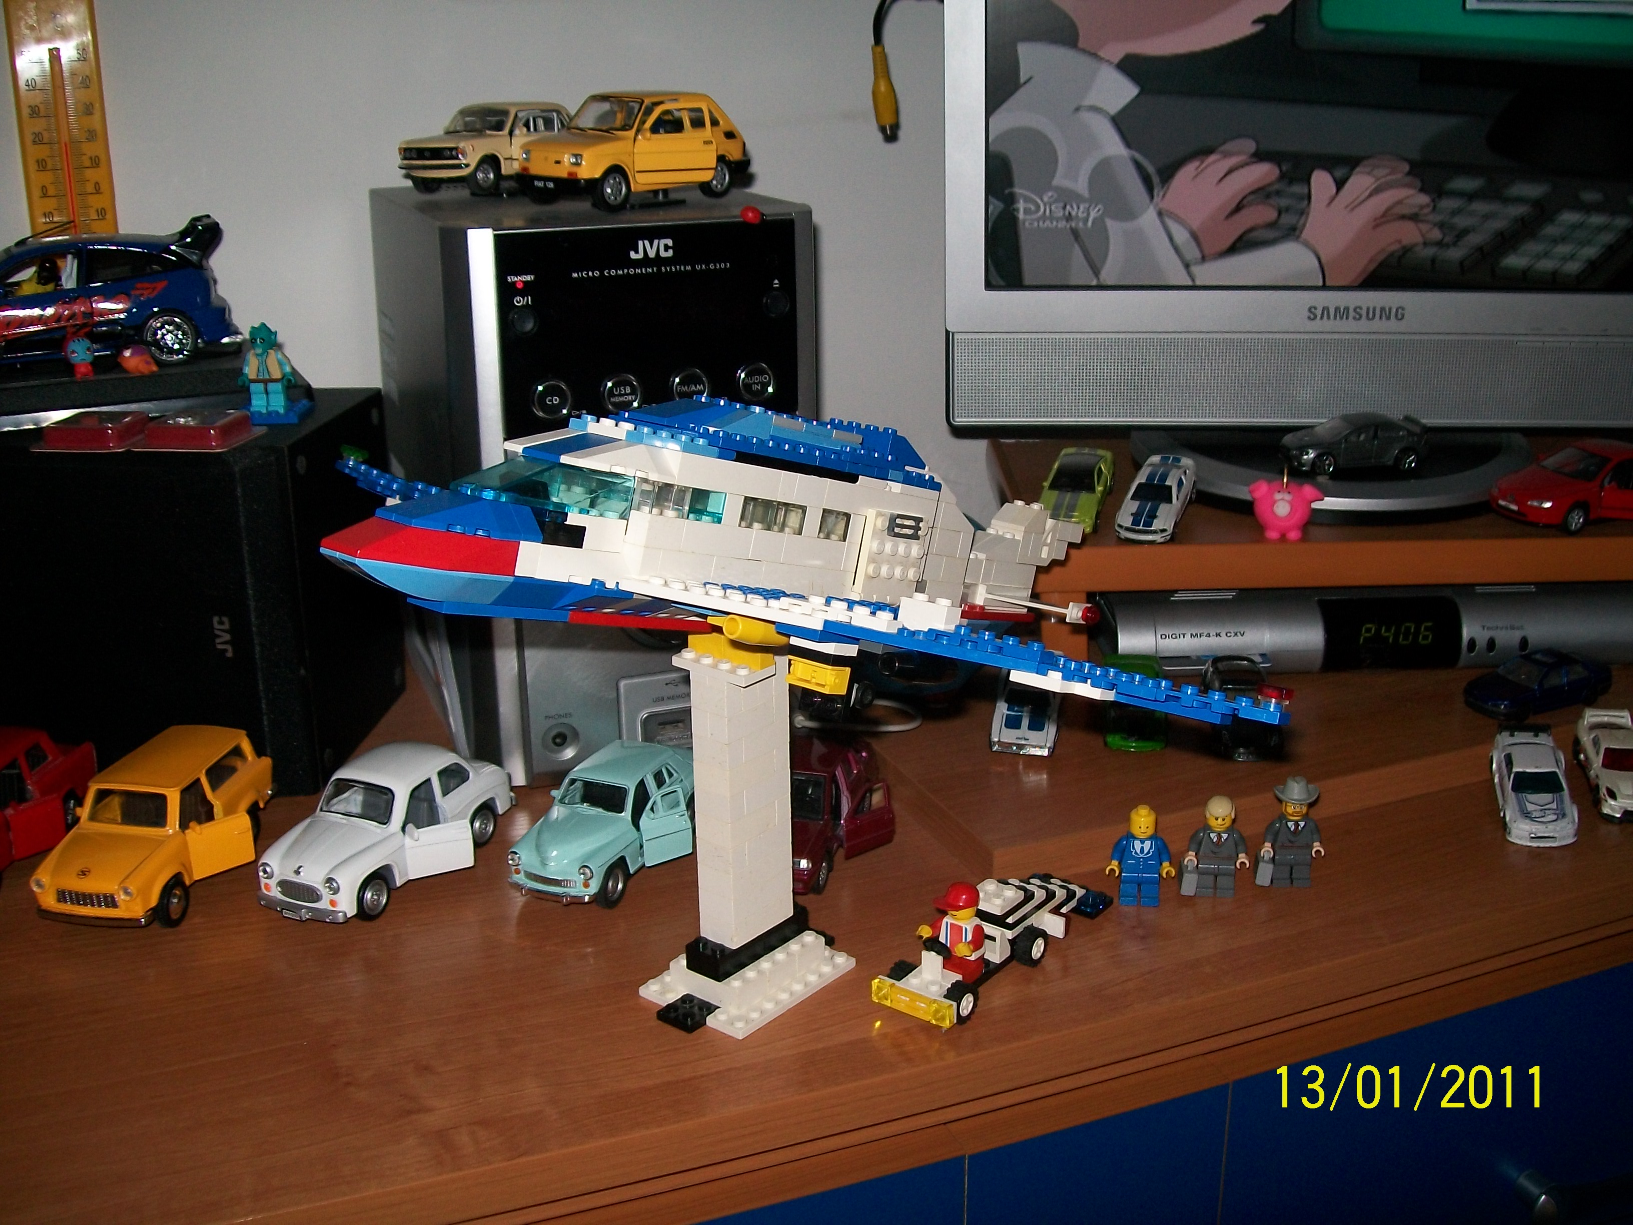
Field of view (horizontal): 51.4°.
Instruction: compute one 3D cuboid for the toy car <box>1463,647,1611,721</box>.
[{"bbox_3d":[0.358,0.035,0.846,0.075,0.024,0.030,-8,18,-23],"label":"toy car"}]

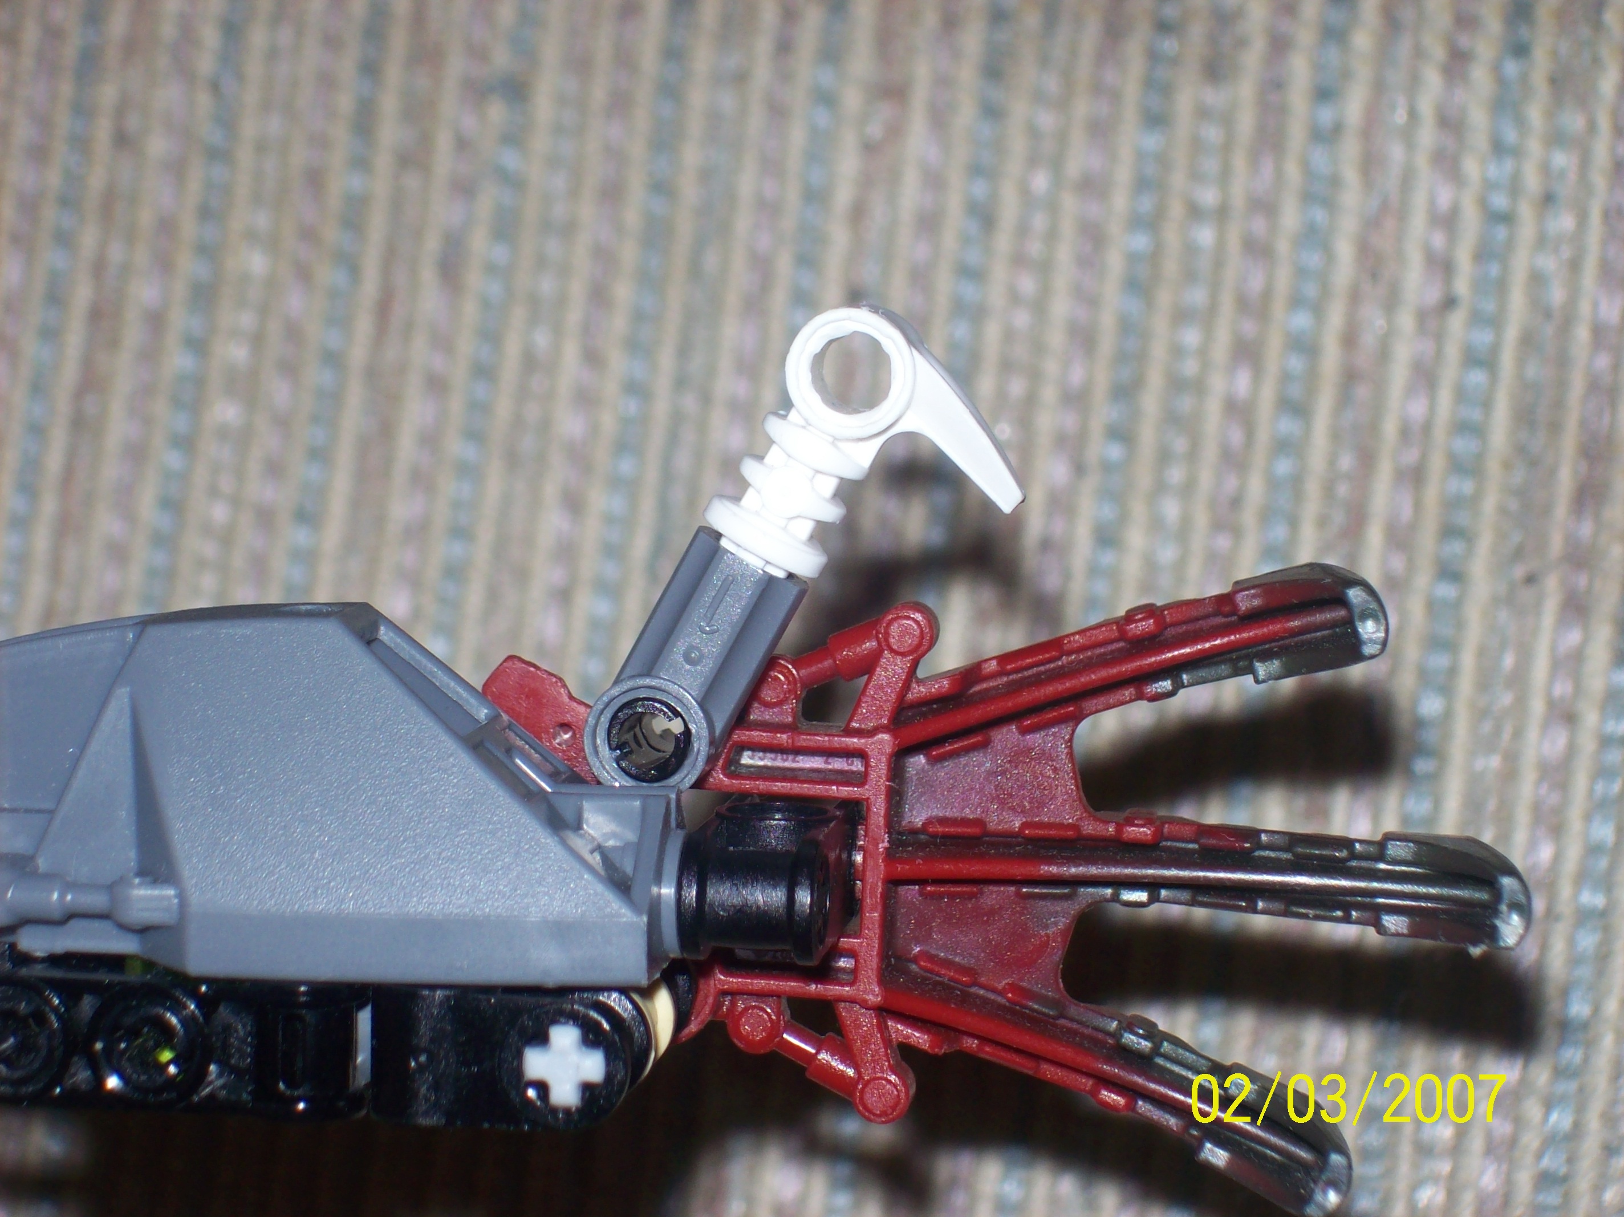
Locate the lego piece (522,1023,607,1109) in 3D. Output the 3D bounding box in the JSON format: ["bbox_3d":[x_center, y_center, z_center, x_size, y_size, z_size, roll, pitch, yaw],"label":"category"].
[{"bbox_3d":[-0.013,0.026,0.303,0.005,0.005,0.016,2,5,8],"label":"lego piece"}]

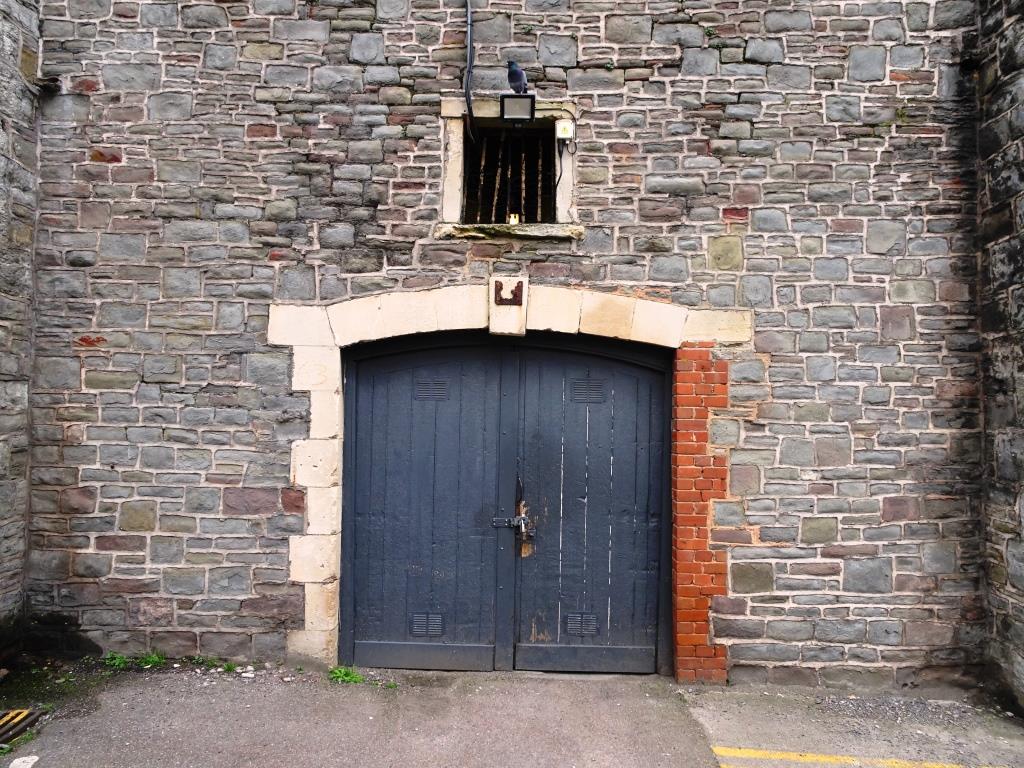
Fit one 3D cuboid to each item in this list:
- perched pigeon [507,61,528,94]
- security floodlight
[{"bbox_3d":[0.037,-1.890,4.420,0.125,0.225,0.200,-1,-2,30],"label":"perched pigeon"},{"bbox_3d":[0.035,-1.700,4.380,0.208,0.170,0.100,0,6,0],"label":"security floodlight"}]

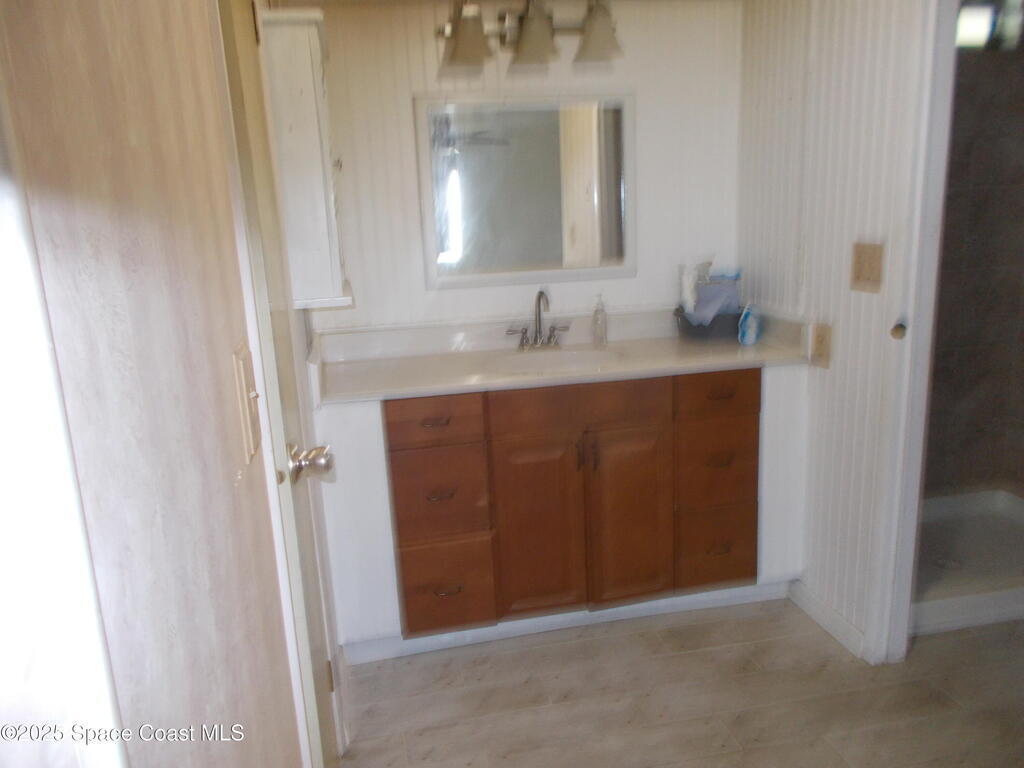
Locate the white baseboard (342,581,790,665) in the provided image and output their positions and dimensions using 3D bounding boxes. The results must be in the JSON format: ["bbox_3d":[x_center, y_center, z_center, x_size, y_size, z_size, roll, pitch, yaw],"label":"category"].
[{"bbox_3d":[0.224,0.760,2.465,1.476,0.066,0.016,-5,11,-12],"label":"white baseboard"}]

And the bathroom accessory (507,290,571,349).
[{"bbox_3d":[0.097,-0.212,2.703,0.218,0.198,0.150,-5,11,-12],"label":"bathroom accessory"}]

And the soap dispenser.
[{"bbox_3d":[0.316,-0.223,2.795,0.055,0.178,0.055,-5,11,-12],"label":"soap dispenser"}]

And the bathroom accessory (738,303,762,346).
[{"bbox_3d":[0.835,-0.205,2.688,0.070,0.140,0.055,-5,11,-12],"label":"bathroom accessory"}]

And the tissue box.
[{"bbox_3d":[0.727,-0.227,2.875,0.210,0.115,0.130,-5,11,-12],"label":"tissue box"}]

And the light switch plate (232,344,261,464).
[{"bbox_3d":[-0.278,0.019,0.811,0.010,0.114,0.070,-5,11,-12],"label":"light switch plate"}]

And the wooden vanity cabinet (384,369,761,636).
[{"bbox_3d":[0.175,0.316,2.633,1.189,0.738,0.530,-5,11,-12],"label":"wooden vanity cabinet"}]

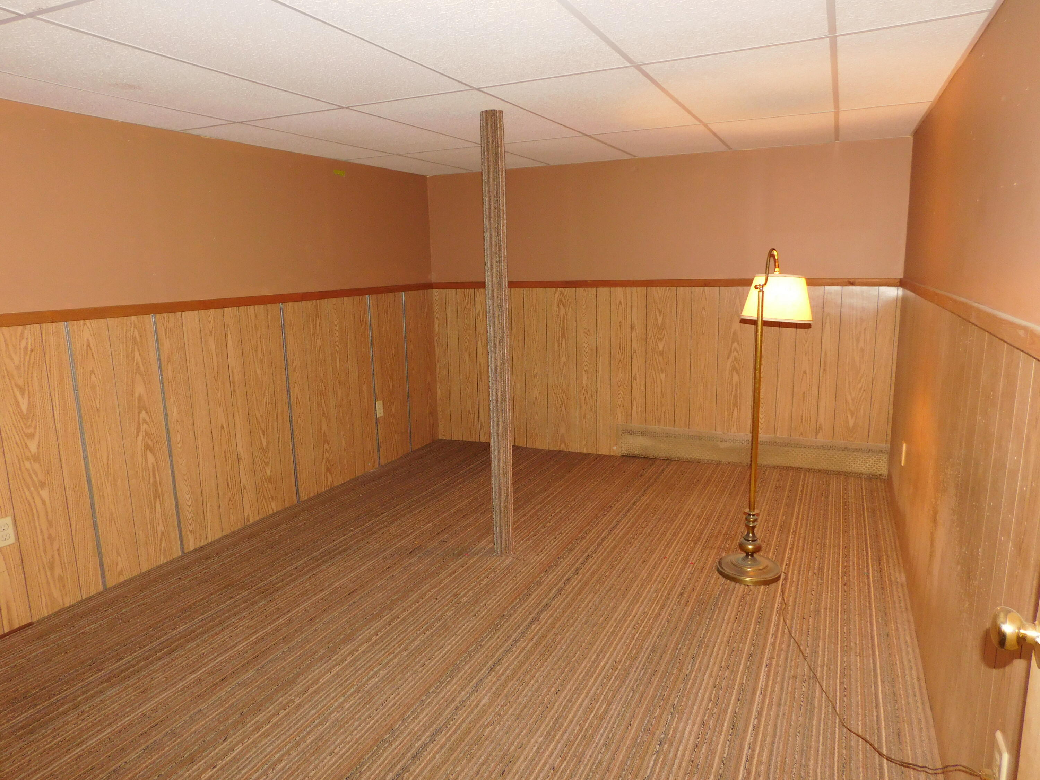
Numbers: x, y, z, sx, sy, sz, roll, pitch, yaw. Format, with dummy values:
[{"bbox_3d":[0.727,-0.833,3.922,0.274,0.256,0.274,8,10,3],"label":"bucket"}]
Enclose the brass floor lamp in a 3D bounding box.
[{"bbox_3d":[1.073,0.103,3.013,0.312,1.411,0.479,7,14,39],"label":"brass floor lamp"}]

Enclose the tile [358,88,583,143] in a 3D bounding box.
[{"bbox_3d":[-0.183,-1.259,3.247,0.607,0.020,1.211,4,12,25],"label":"tile"}]

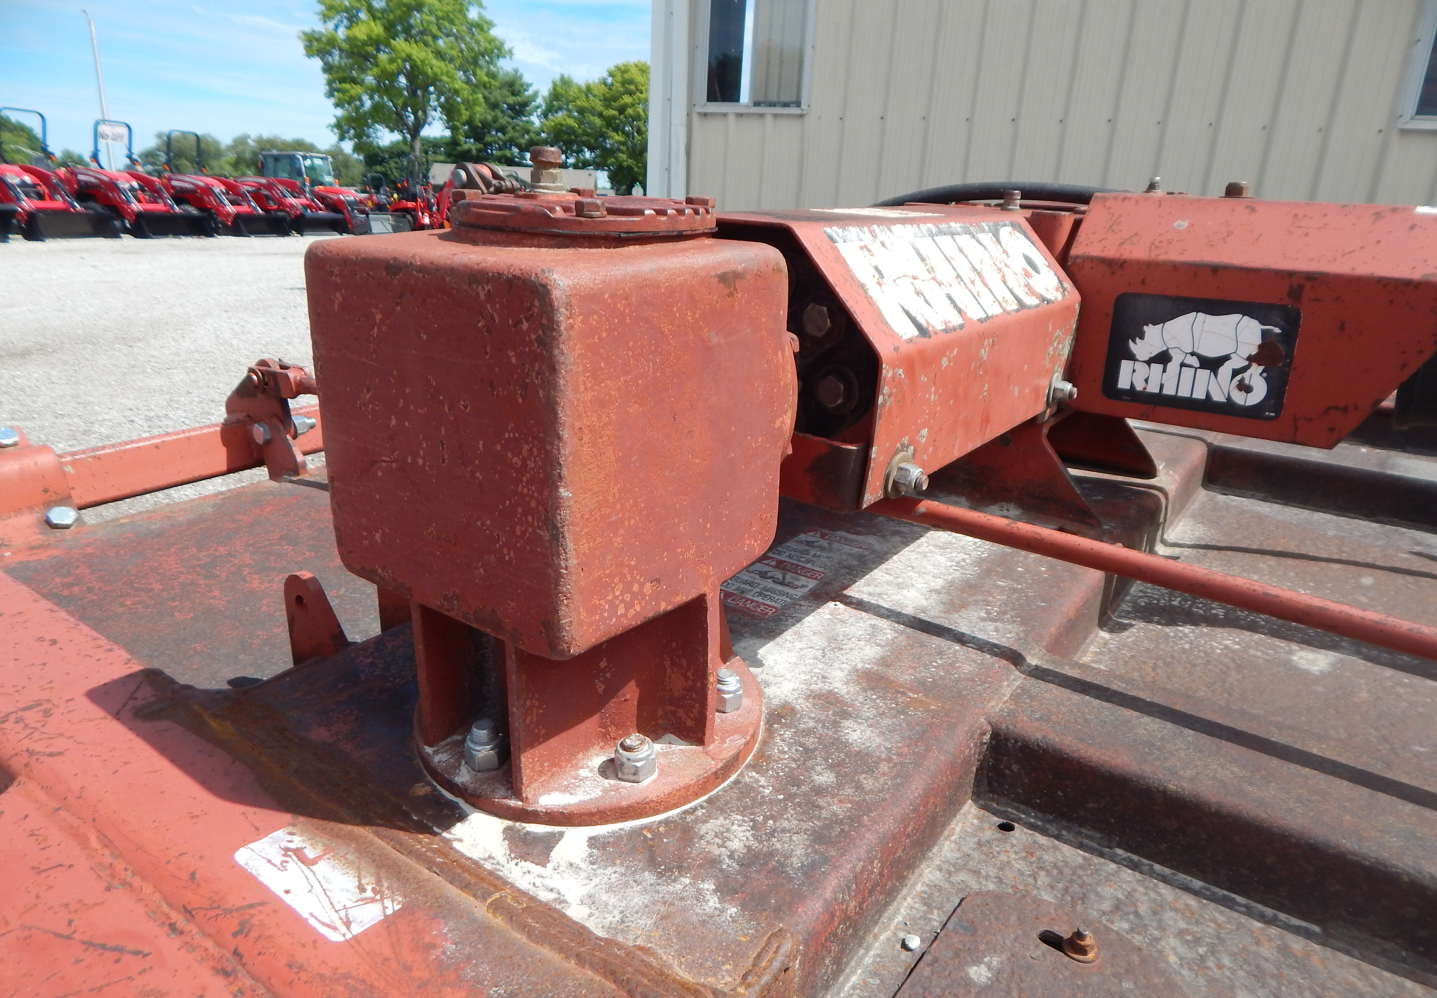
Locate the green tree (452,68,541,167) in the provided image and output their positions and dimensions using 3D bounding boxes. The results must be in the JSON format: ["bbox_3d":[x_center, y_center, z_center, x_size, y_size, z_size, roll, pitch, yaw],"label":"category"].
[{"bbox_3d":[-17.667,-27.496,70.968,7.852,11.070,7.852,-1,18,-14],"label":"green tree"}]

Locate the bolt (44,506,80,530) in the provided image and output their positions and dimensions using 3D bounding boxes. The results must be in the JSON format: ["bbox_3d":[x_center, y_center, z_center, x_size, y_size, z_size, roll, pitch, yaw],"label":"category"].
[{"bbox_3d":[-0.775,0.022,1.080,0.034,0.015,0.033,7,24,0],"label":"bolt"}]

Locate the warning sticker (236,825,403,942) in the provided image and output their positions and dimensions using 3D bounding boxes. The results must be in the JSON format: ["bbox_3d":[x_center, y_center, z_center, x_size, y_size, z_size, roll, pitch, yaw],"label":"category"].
[{"bbox_3d":[-0.258,0.243,0.583,0.122,0.002,0.048,15,15,33],"label":"warning sticker"}]

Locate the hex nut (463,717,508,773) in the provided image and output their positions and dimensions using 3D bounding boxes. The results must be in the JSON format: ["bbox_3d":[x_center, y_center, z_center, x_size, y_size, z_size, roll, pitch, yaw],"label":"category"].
[{"bbox_3d":[-0.174,0.180,0.678,0.032,0.029,0.031,2,21,0],"label":"hex nut"}]

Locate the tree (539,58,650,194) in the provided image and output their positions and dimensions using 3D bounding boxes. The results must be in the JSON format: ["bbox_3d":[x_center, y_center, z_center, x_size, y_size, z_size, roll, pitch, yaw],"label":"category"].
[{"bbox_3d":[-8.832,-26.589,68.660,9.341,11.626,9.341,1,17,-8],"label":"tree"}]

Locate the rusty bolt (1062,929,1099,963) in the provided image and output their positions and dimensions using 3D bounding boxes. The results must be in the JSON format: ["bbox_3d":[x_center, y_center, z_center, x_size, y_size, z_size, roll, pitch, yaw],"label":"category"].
[{"bbox_3d":[0.250,0.304,0.628,0.025,0.014,0.025,2,21,0],"label":"rusty bolt"}]

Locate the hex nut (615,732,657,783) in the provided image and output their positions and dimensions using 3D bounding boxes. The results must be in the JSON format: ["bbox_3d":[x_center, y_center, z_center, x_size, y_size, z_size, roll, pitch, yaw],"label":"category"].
[{"bbox_3d":[-0.061,0.188,0.670,0.032,0.025,0.031,2,21,0],"label":"hex nut"}]

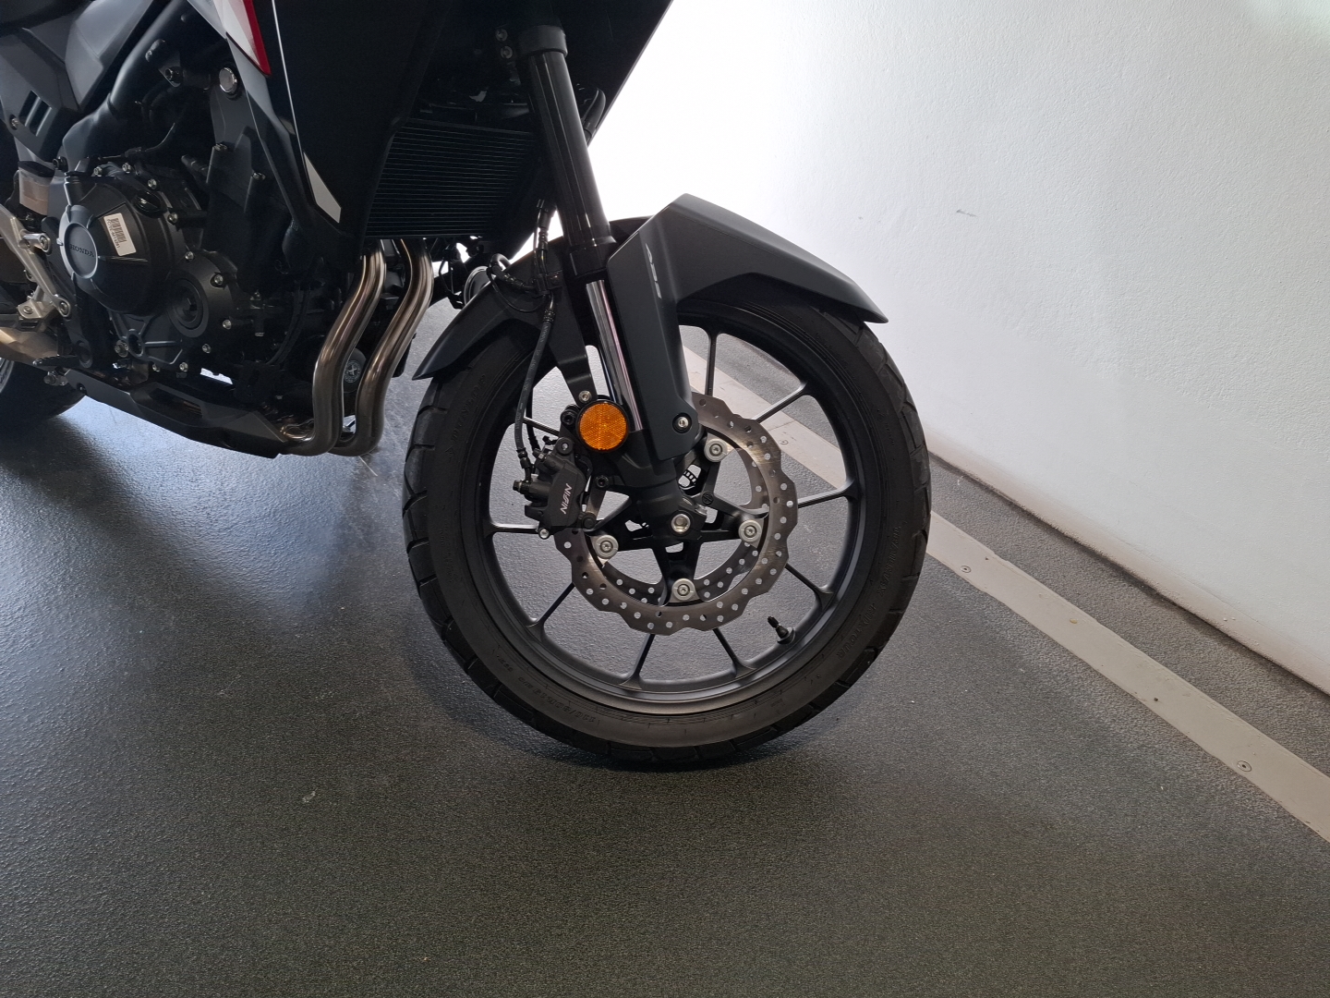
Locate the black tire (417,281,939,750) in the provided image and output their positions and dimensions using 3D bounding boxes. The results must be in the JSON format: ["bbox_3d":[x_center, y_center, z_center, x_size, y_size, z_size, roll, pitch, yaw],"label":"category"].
[{"bbox_3d":[0.009,0.012,1.108,0.658,0.658,0.112,1,9,-4],"label":"black tire"}]

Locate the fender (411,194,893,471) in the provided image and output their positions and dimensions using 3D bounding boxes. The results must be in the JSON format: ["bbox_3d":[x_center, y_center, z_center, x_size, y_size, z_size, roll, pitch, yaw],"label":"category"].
[{"bbox_3d":[-0.016,-0.205,1.073,0.570,0.305,0.245,1,9,-4],"label":"fender"}]

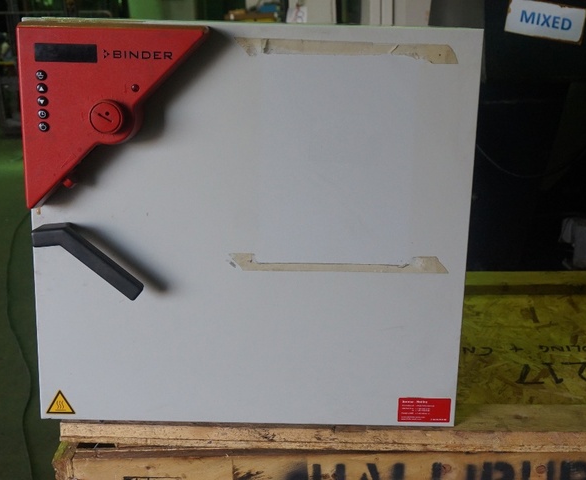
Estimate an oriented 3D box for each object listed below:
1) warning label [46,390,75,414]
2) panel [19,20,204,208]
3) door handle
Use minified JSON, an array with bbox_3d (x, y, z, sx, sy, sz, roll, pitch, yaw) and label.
[{"bbox_3d":[-0.352,0.247,1.277,0.045,0.039,0.002,1,13,0],"label":"warning label"},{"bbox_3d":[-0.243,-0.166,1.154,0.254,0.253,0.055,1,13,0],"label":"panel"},{"bbox_3d":[-0.289,0.031,1.201,0.148,0.103,0.051,1,13,0],"label":"door handle"}]

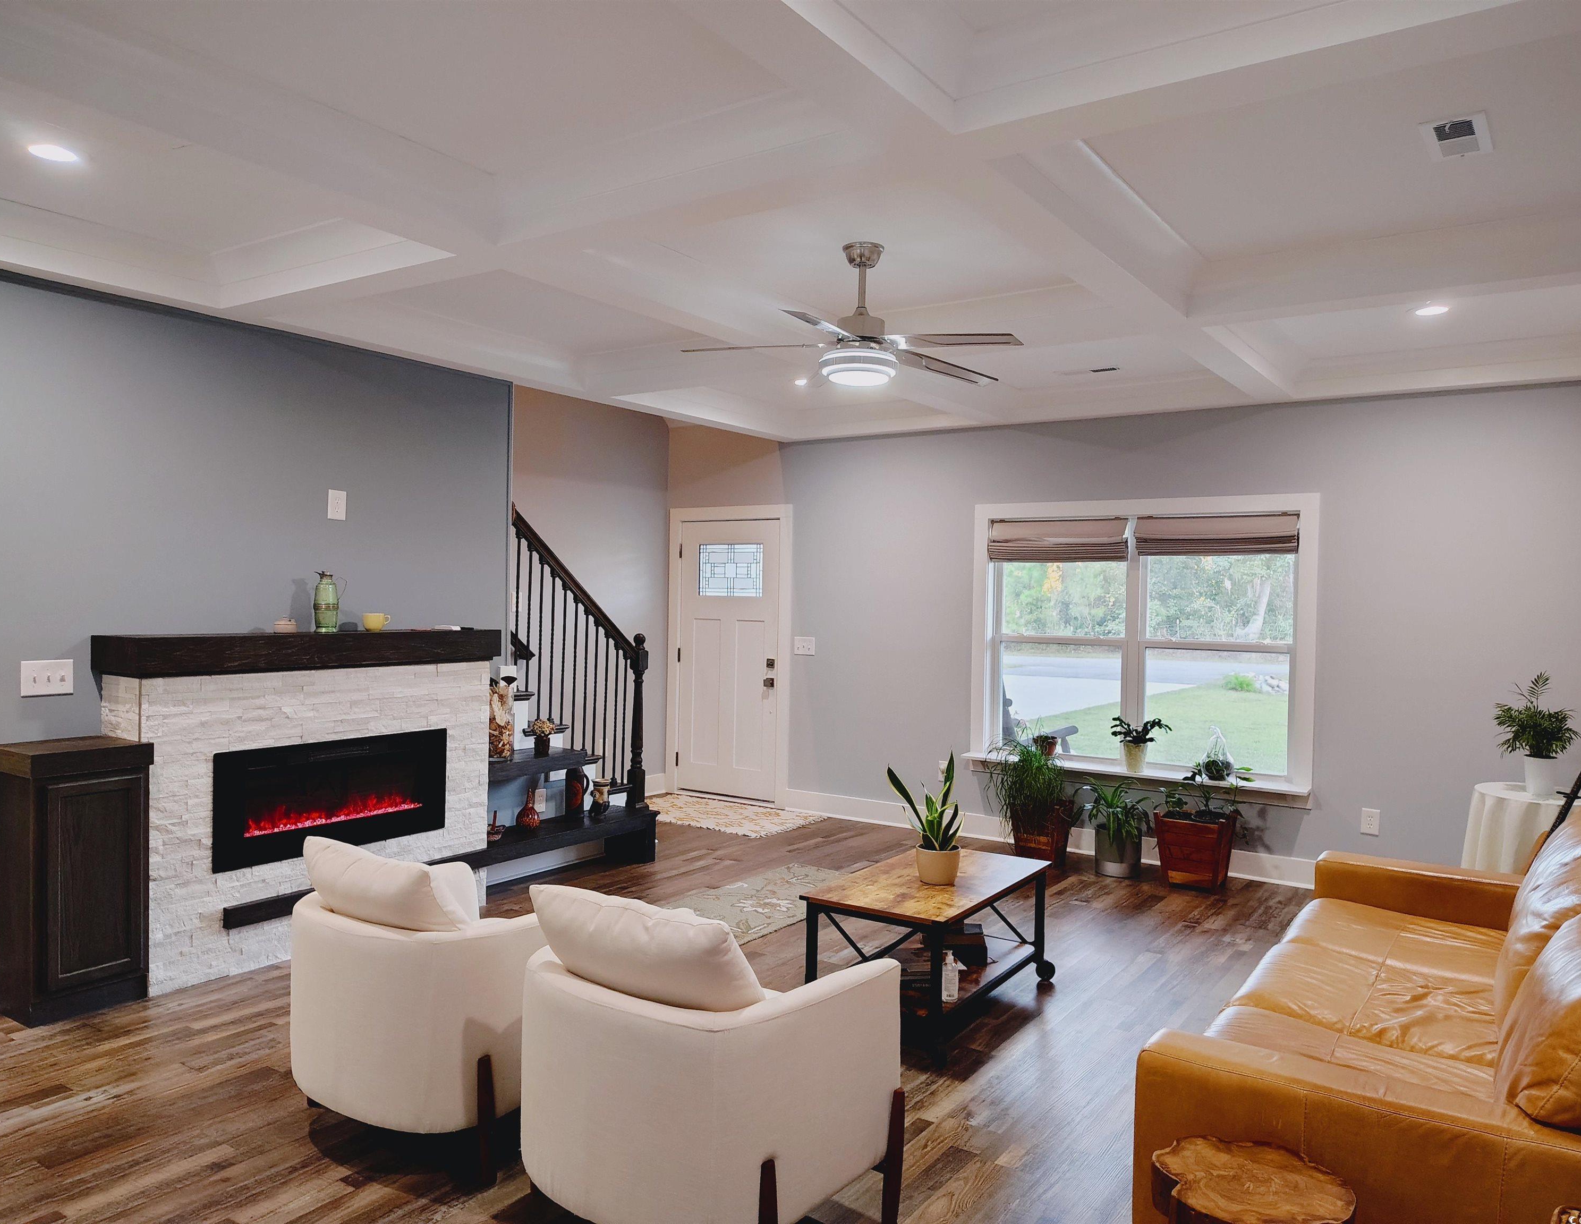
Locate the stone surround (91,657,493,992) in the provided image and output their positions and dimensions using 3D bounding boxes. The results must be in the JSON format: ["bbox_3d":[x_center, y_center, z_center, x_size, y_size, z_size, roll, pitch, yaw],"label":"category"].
[{"bbox_3d":[-2.048,0.829,4.879,0.314,1.194,1.619,2,1,34],"label":"stone surround"}]

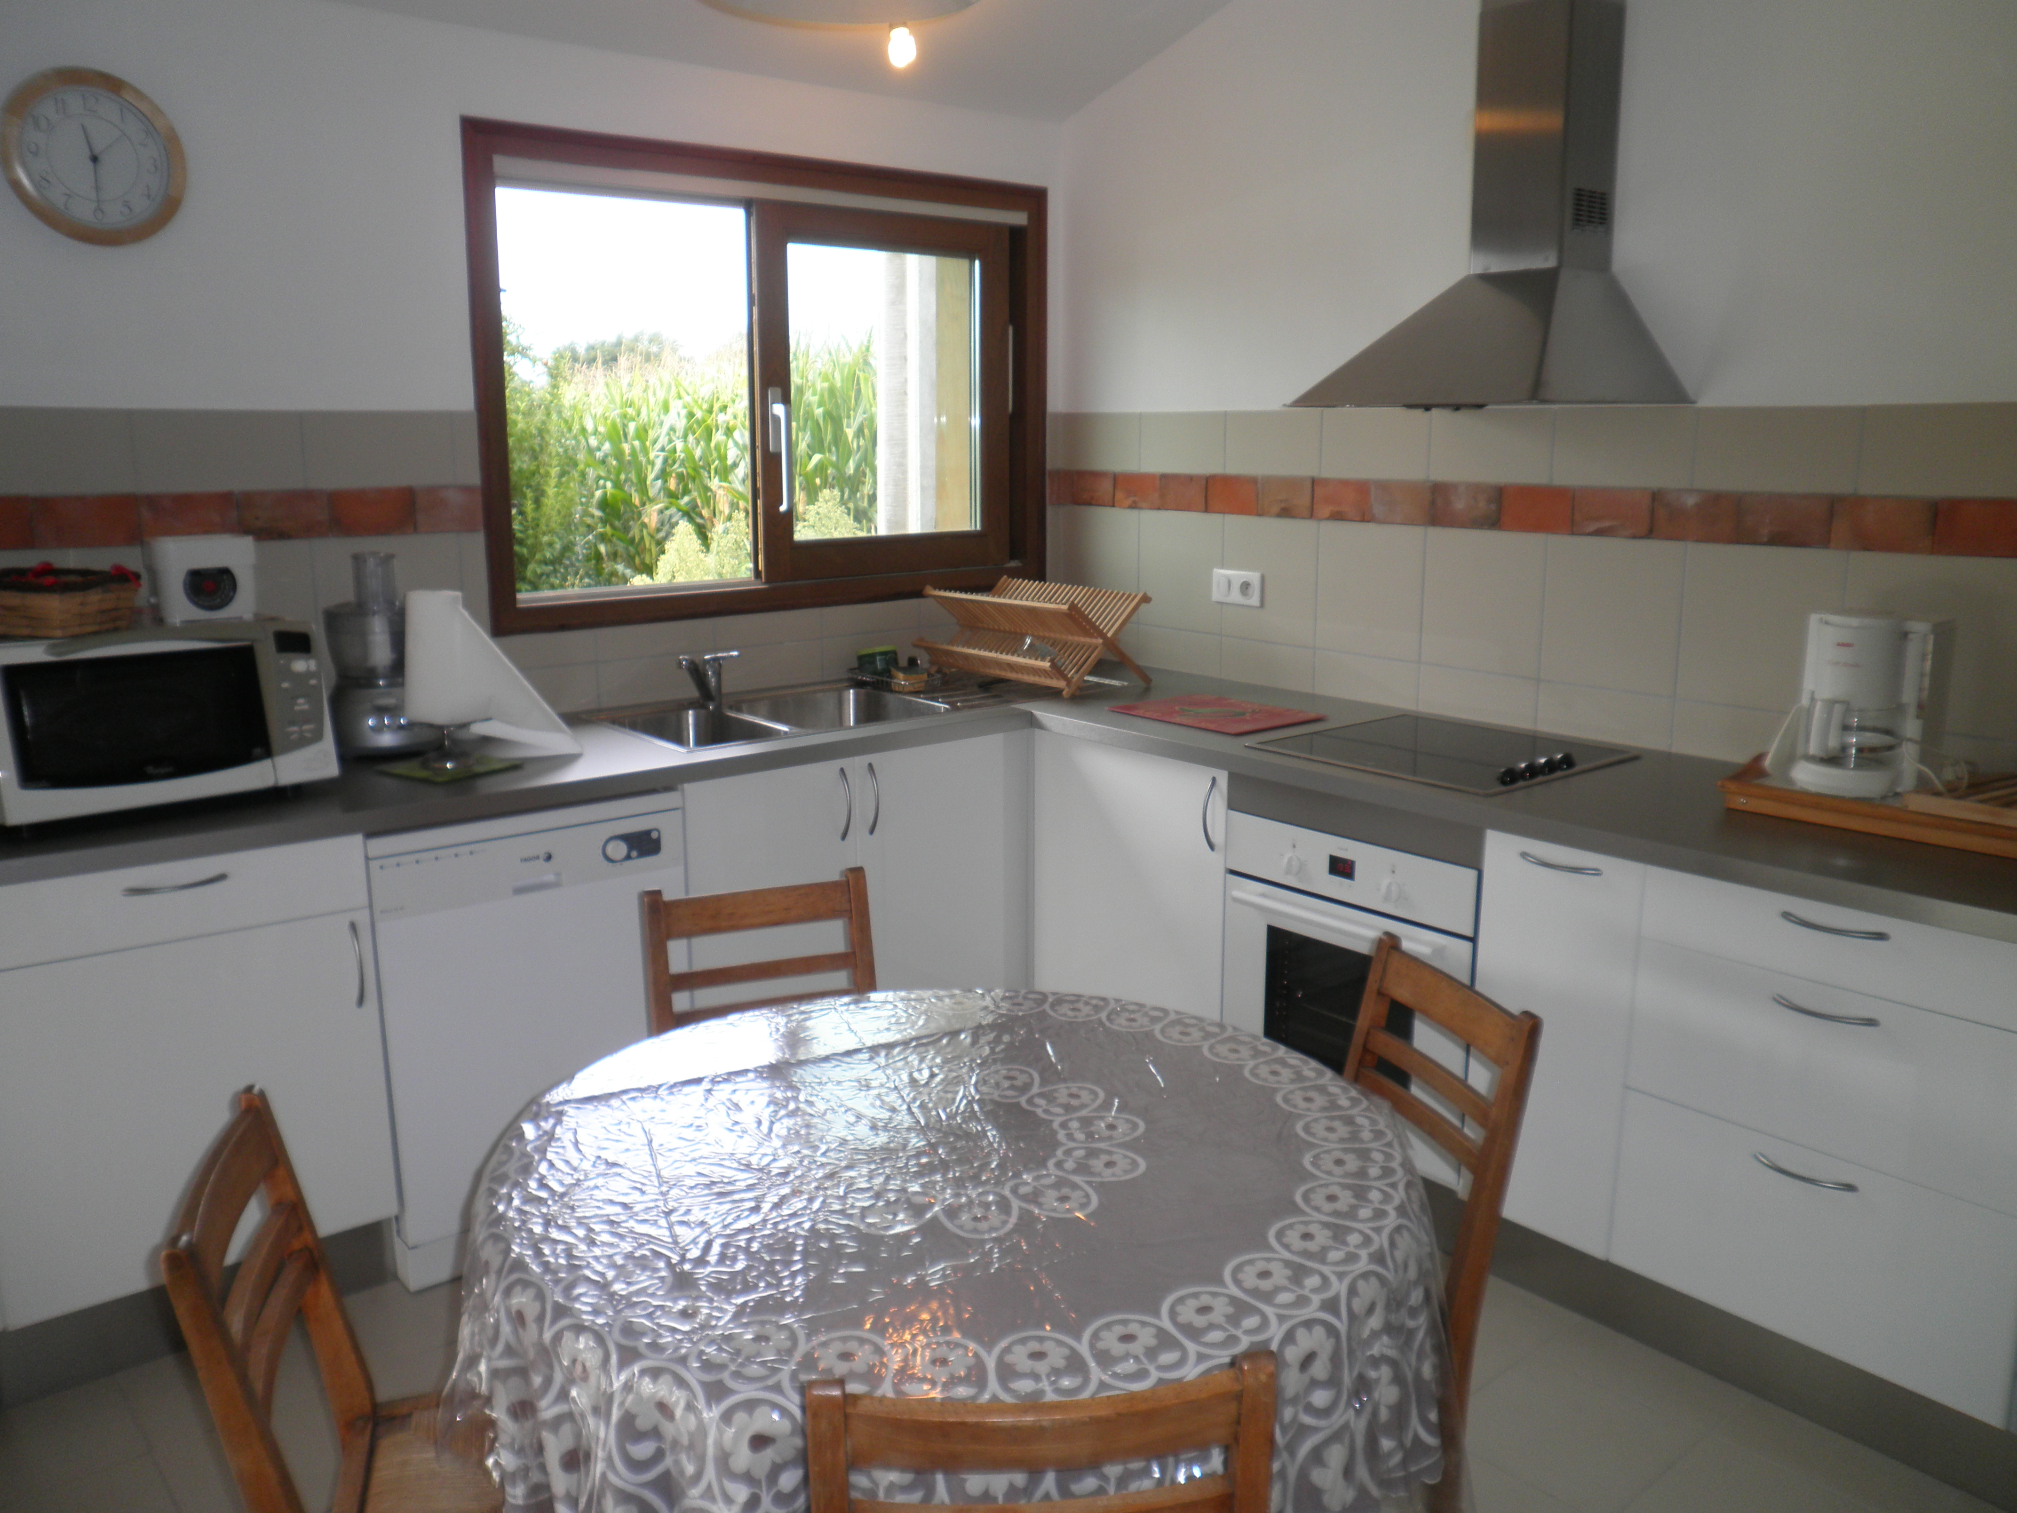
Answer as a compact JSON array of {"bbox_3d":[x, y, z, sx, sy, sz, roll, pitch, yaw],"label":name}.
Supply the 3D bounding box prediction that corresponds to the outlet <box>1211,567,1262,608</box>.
[{"bbox_3d":[0.596,-0.441,3.965,0.013,0.083,0.160,-10,15,-39],"label":"outlet"}]

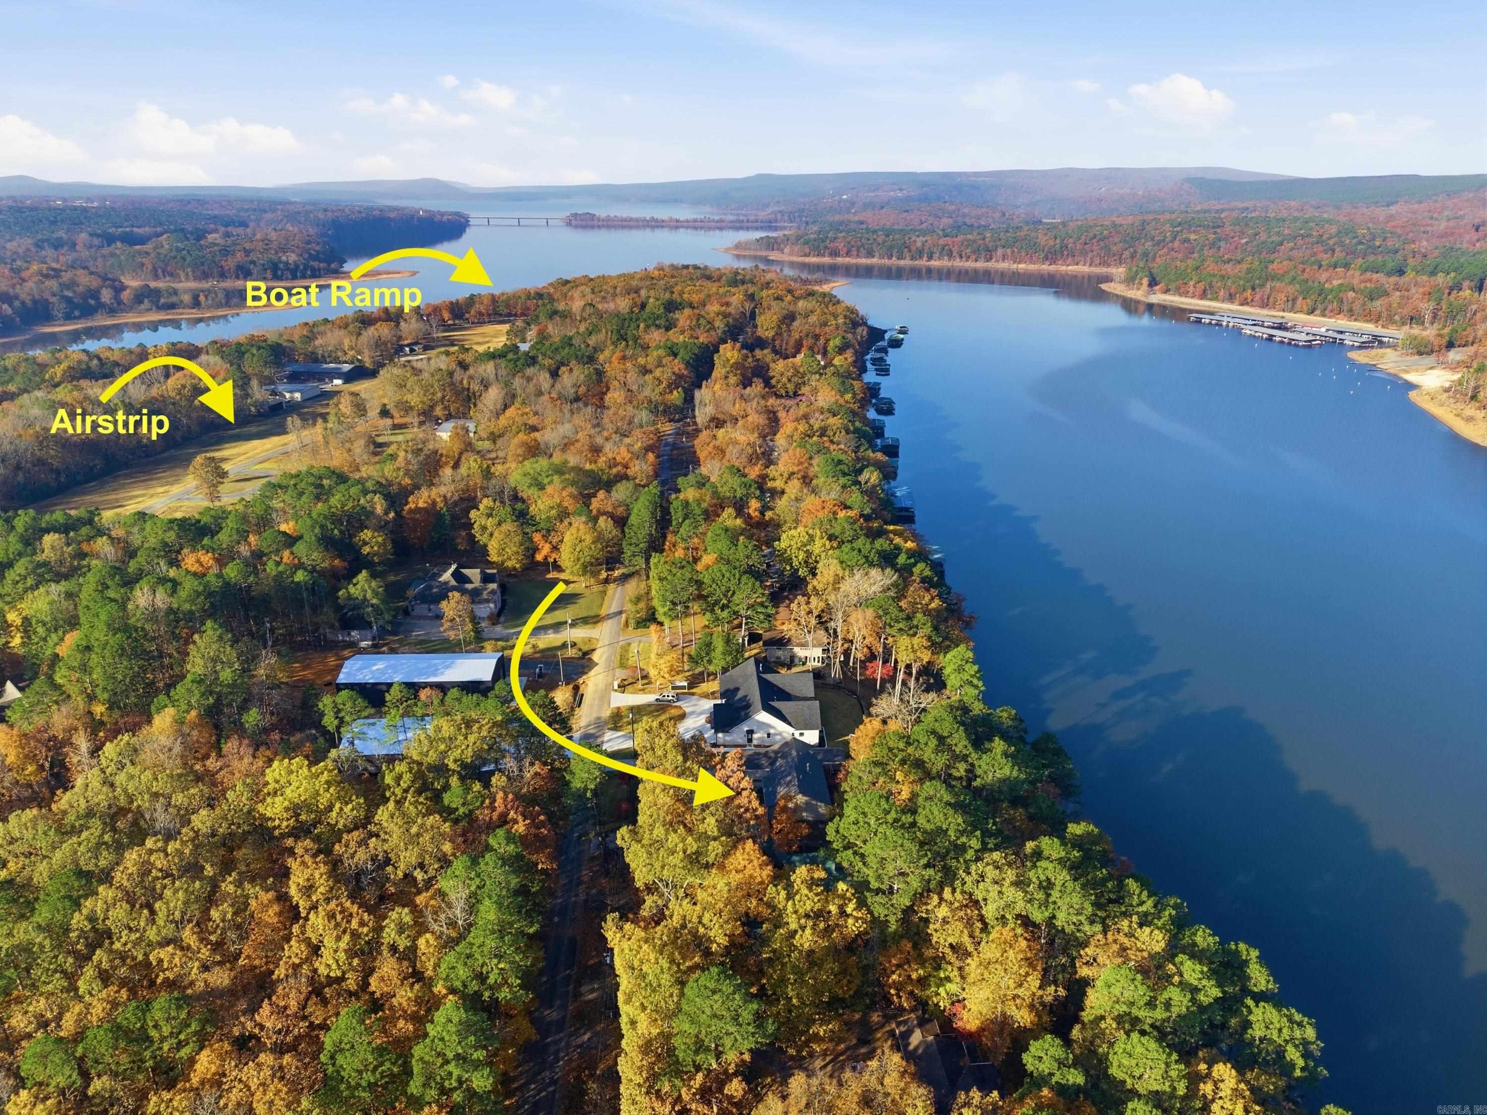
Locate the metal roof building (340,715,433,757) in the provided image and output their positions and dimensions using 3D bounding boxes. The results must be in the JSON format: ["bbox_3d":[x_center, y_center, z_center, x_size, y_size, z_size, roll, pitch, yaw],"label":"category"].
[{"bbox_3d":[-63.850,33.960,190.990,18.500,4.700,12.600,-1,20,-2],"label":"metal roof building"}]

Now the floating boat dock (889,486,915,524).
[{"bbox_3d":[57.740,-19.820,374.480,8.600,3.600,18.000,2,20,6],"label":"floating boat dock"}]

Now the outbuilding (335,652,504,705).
[{"bbox_3d":[-65.890,24.530,212.380,30.770,7.270,12.870,-1,20,-2],"label":"outbuilding"}]

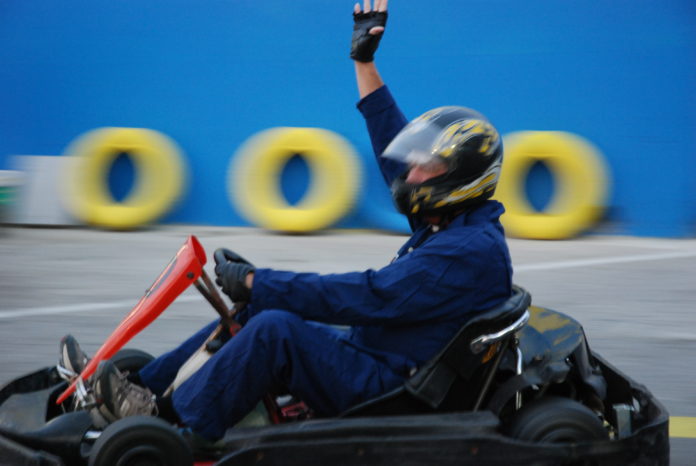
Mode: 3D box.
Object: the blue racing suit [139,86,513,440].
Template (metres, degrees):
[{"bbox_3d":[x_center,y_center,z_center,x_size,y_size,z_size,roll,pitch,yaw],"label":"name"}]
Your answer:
[{"bbox_3d":[-0.065,0.067,5.009,1.060,0.950,0.620,-1,6,-10],"label":"blue racing suit"}]

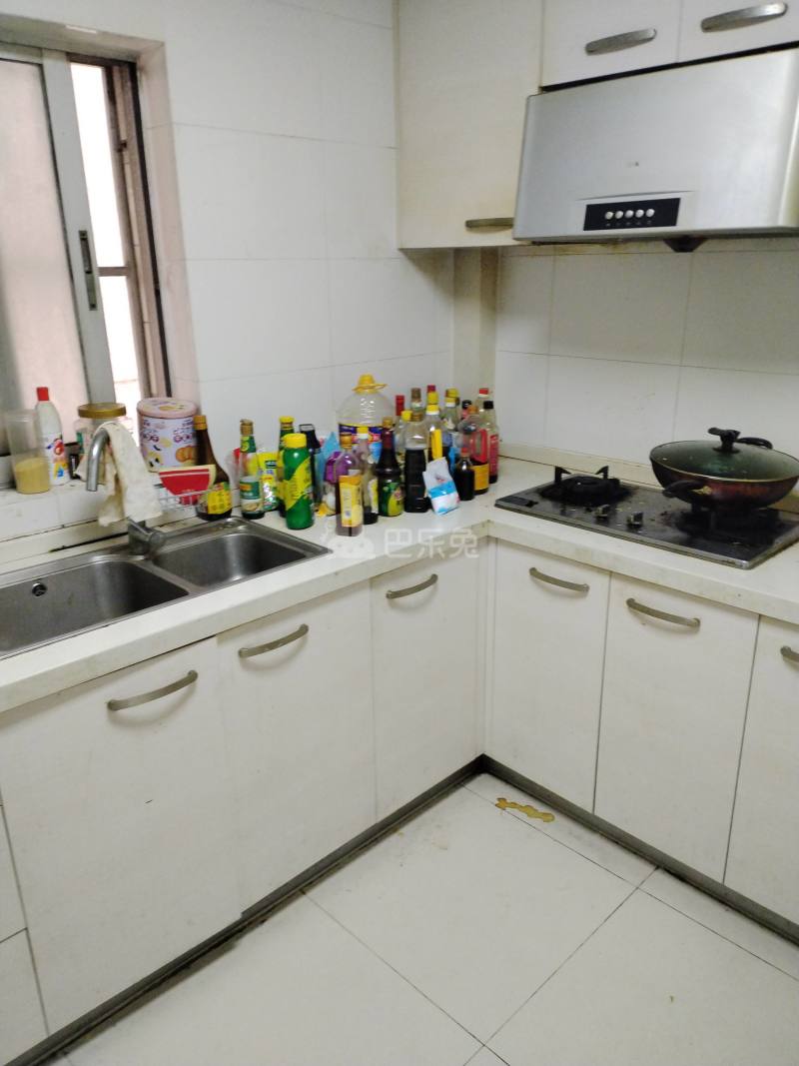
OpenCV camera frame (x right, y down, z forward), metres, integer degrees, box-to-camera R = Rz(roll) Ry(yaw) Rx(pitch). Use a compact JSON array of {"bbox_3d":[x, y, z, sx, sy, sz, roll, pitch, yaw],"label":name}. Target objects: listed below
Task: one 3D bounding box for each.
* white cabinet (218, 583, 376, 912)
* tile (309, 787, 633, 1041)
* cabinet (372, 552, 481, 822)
[{"bbox_3d":[-0.399,0.428,2.051,0.425,0.710,0.530,-18,25,-41],"label":"white cabinet"},{"bbox_3d":[0.175,0.896,2.003,0.600,0.012,0.600,-18,25,-41],"label":"tile"},{"bbox_3d":[-0.107,0.326,2.317,0.420,0.703,0.550,-18,25,-42],"label":"cabinet"}]

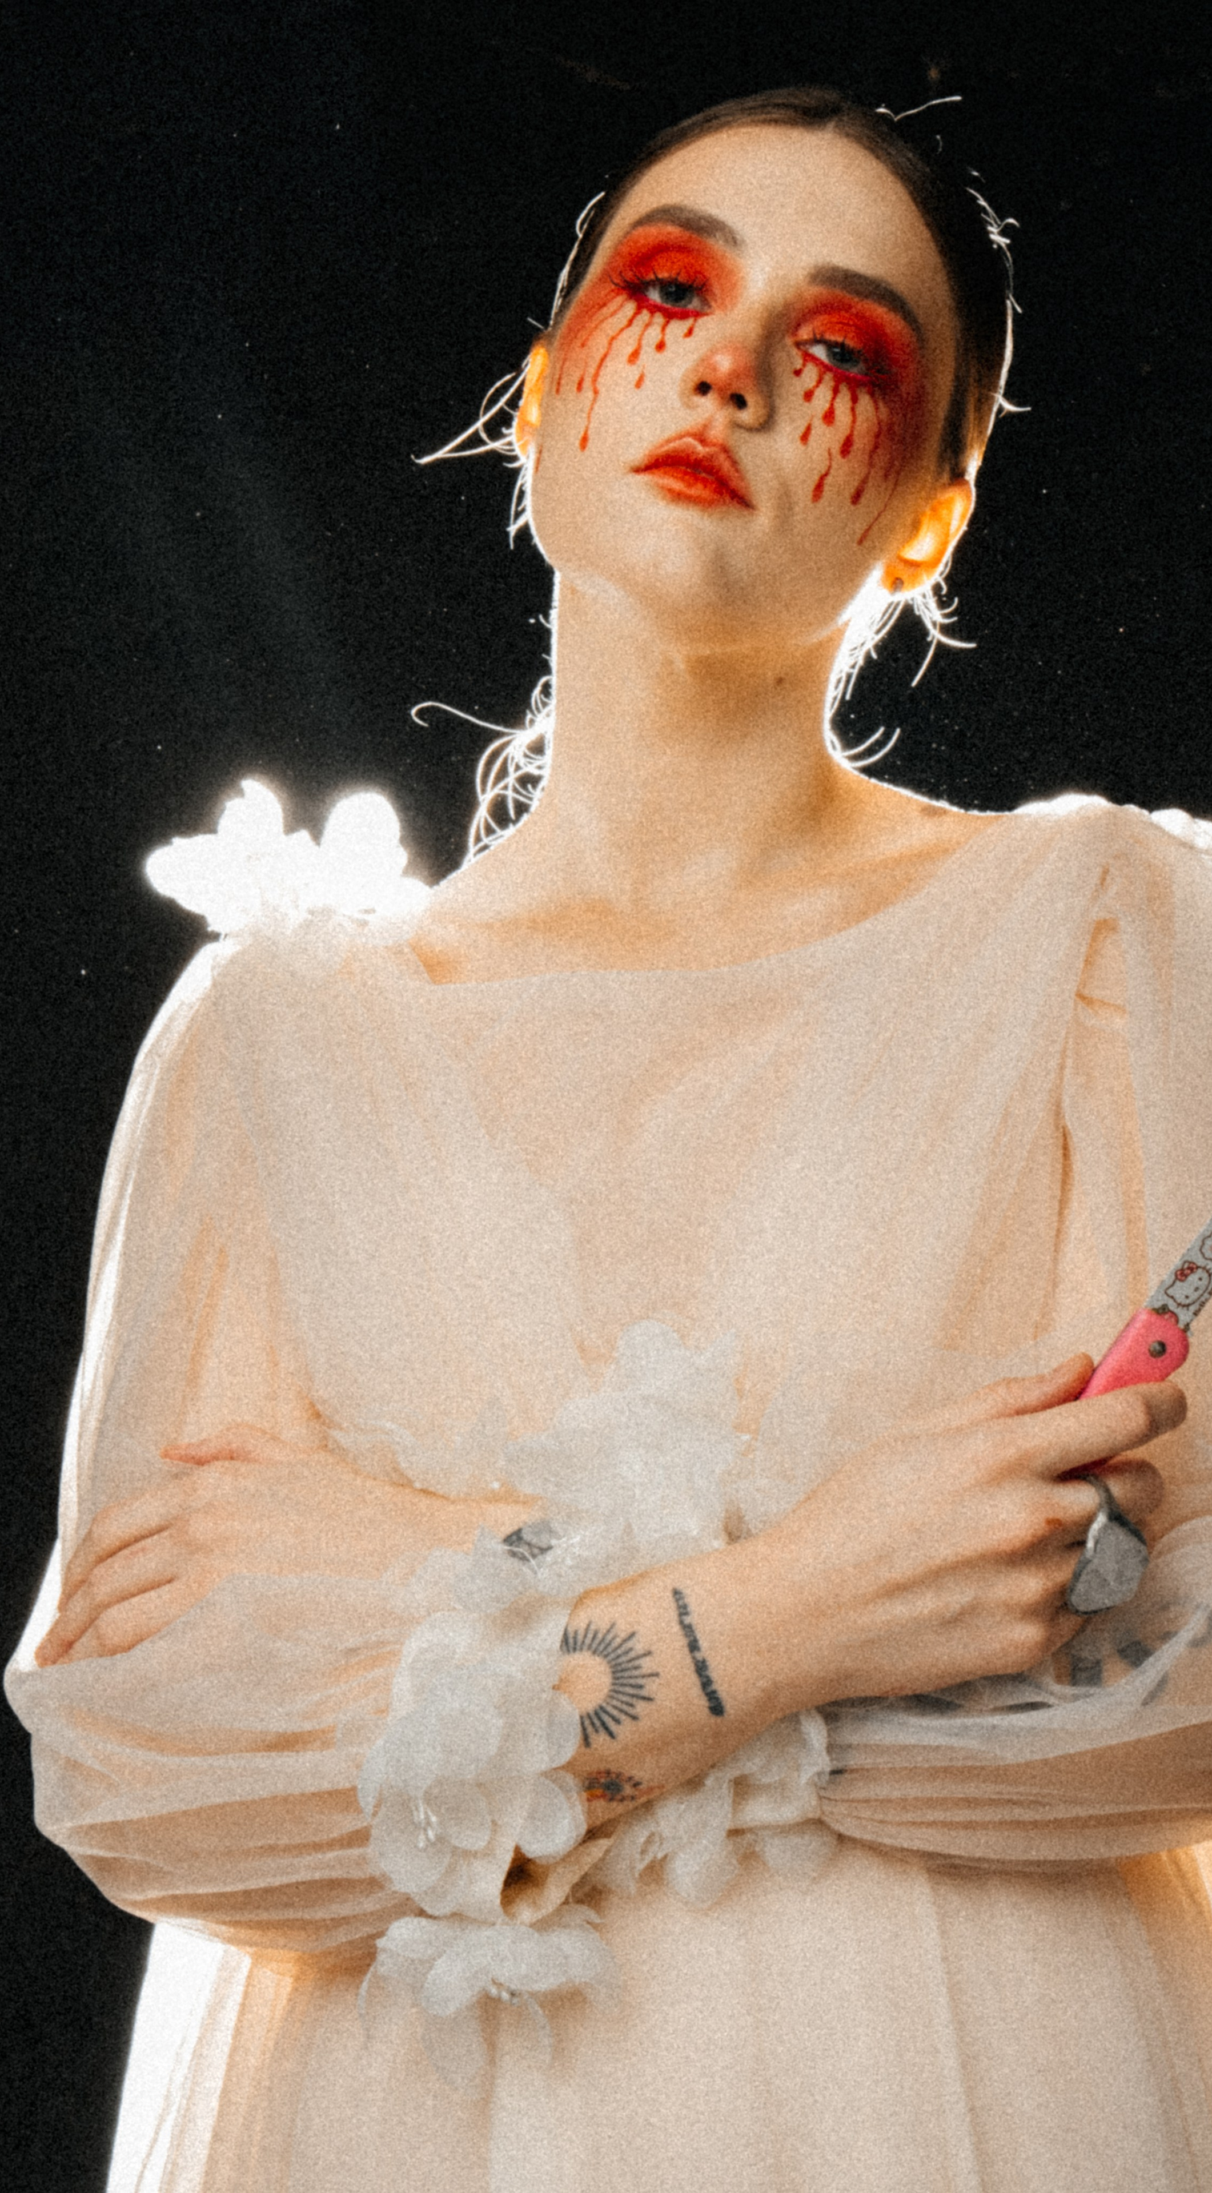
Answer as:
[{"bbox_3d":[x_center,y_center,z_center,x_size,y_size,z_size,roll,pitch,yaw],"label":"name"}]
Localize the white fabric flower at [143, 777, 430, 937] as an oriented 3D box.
[{"bbox_3d":[-0.113,-0.084,1.630,0.100,0.056,0.080,-1,-12,6],"label":"white fabric flower"}]

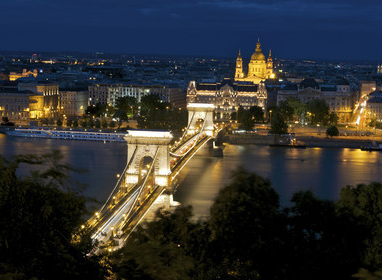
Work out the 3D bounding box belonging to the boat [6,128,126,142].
[{"bbox_3d":[-91.030,-5.100,570.570,116.000,8.000,11.500,3,6,16],"label":"boat"}]

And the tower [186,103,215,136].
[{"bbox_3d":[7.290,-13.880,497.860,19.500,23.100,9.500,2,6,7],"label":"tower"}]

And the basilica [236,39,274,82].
[{"bbox_3d":[108.180,-120.750,1188.090,58.000,96.000,86.000,2,6,9],"label":"basilica"}]

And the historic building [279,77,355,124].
[{"bbox_3d":[118.150,-37.820,697.360,70.000,39.000,58.000,2,6,7],"label":"historic building"}]

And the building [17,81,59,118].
[{"bbox_3d":[-144.090,-37.500,675.550,26.000,30.500,41.000,4,7,20],"label":"building"}]

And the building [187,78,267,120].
[{"bbox_3d":[37.060,-40.500,707.890,75.000,38.000,60.000,2,6,7],"label":"building"}]

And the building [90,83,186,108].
[{"bbox_3d":[-54.670,-39.690,718.040,82.000,29.600,58.000,2,6,7],"label":"building"}]

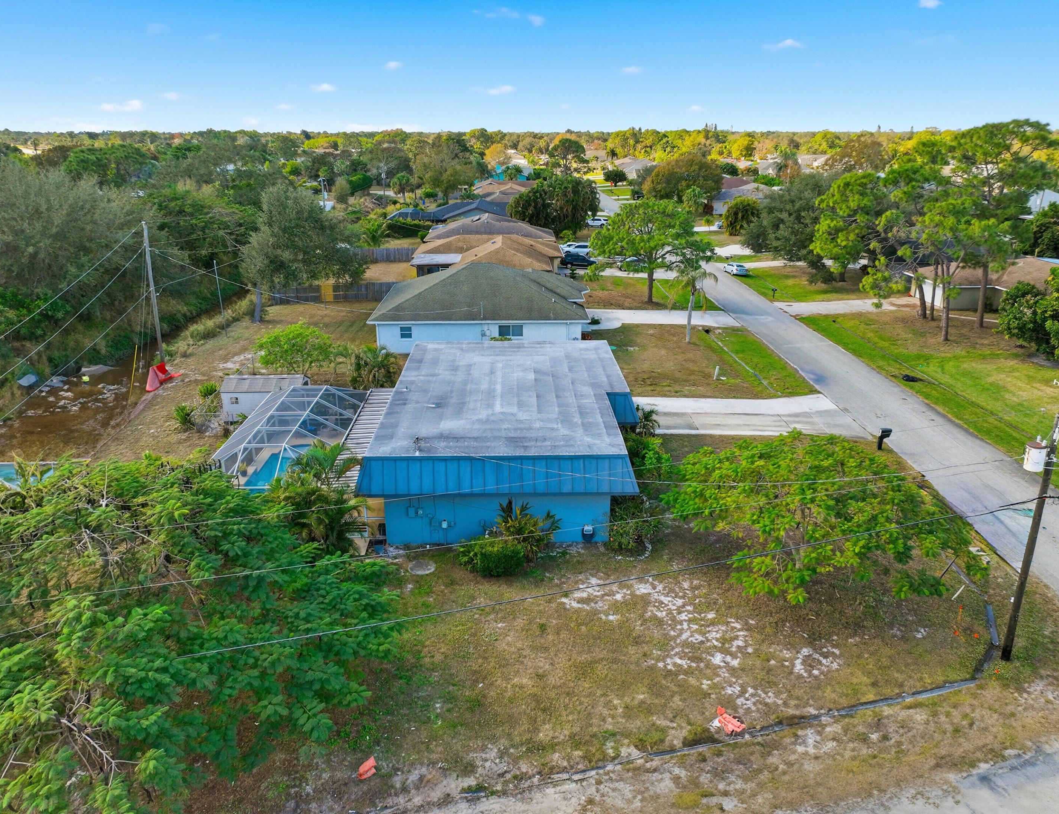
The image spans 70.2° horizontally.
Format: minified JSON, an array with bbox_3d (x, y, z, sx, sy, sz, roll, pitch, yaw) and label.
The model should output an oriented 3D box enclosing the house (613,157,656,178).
[{"bbox_3d":[39.933,-82.669,261.125,16.800,5.900,18.500,0,20,0],"label":"house"}]

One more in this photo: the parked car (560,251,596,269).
[{"bbox_3d":[6.184,-18.157,93.205,4.700,1.720,1.900,0,20,0],"label":"parked car"}]

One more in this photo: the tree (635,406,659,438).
[{"bbox_3d":[6.573,0.855,41.760,1.550,2.021,1.500,0,20,0],"label":"tree"}]

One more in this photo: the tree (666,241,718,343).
[{"bbox_3d":[13.242,-9.034,59.962,4.091,8.048,3.923,0,20,0],"label":"tree"}]

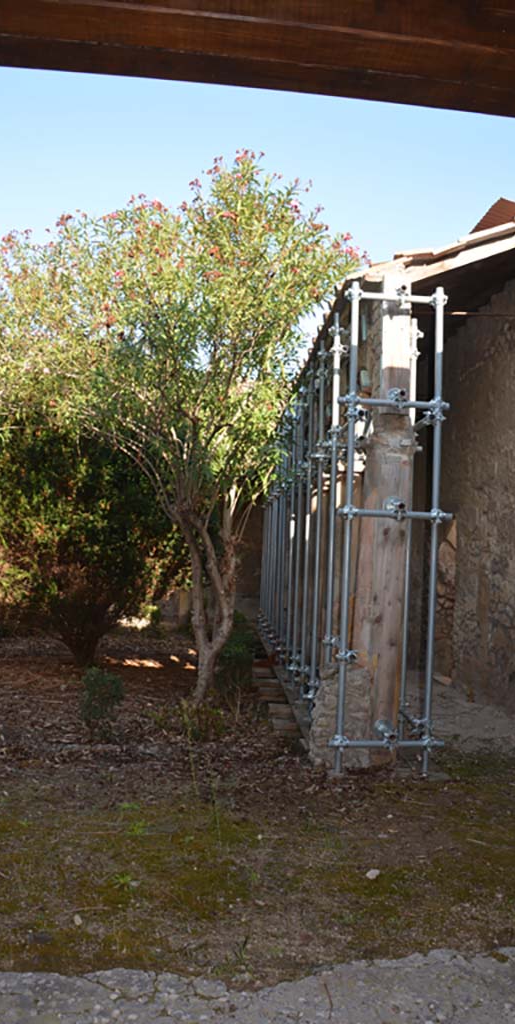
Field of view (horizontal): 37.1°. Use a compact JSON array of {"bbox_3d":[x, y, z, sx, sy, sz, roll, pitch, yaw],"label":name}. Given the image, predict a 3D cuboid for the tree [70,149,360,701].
[{"bbox_3d":[-0.451,-0.788,7.738,2.900,5.450,2.800,2,-2,-3],"label":"tree"}]

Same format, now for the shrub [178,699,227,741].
[{"bbox_3d":[-0.459,1.728,6.496,0.380,0.330,0.360,2,-2,-3],"label":"shrub"}]

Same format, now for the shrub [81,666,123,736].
[{"bbox_3d":[-1.269,1.572,6.307,0.350,0.570,0.340,2,-2,-3],"label":"shrub"}]

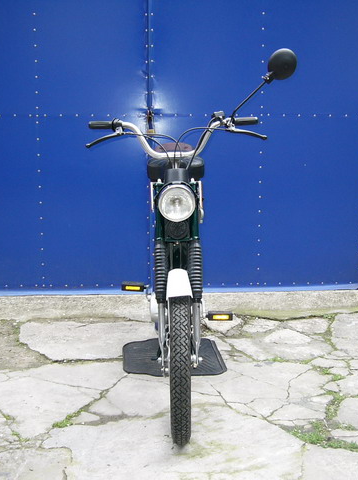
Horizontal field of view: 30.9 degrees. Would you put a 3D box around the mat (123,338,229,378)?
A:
[{"bbox_3d":[-0.020,0.517,2.920,0.475,0.015,0.490,0,9,0],"label":"mat"}]

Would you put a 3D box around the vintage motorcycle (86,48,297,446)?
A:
[{"bbox_3d":[0.050,-0.082,2.622,0.770,1.295,1.700,0,10,-1],"label":"vintage motorcycle"}]

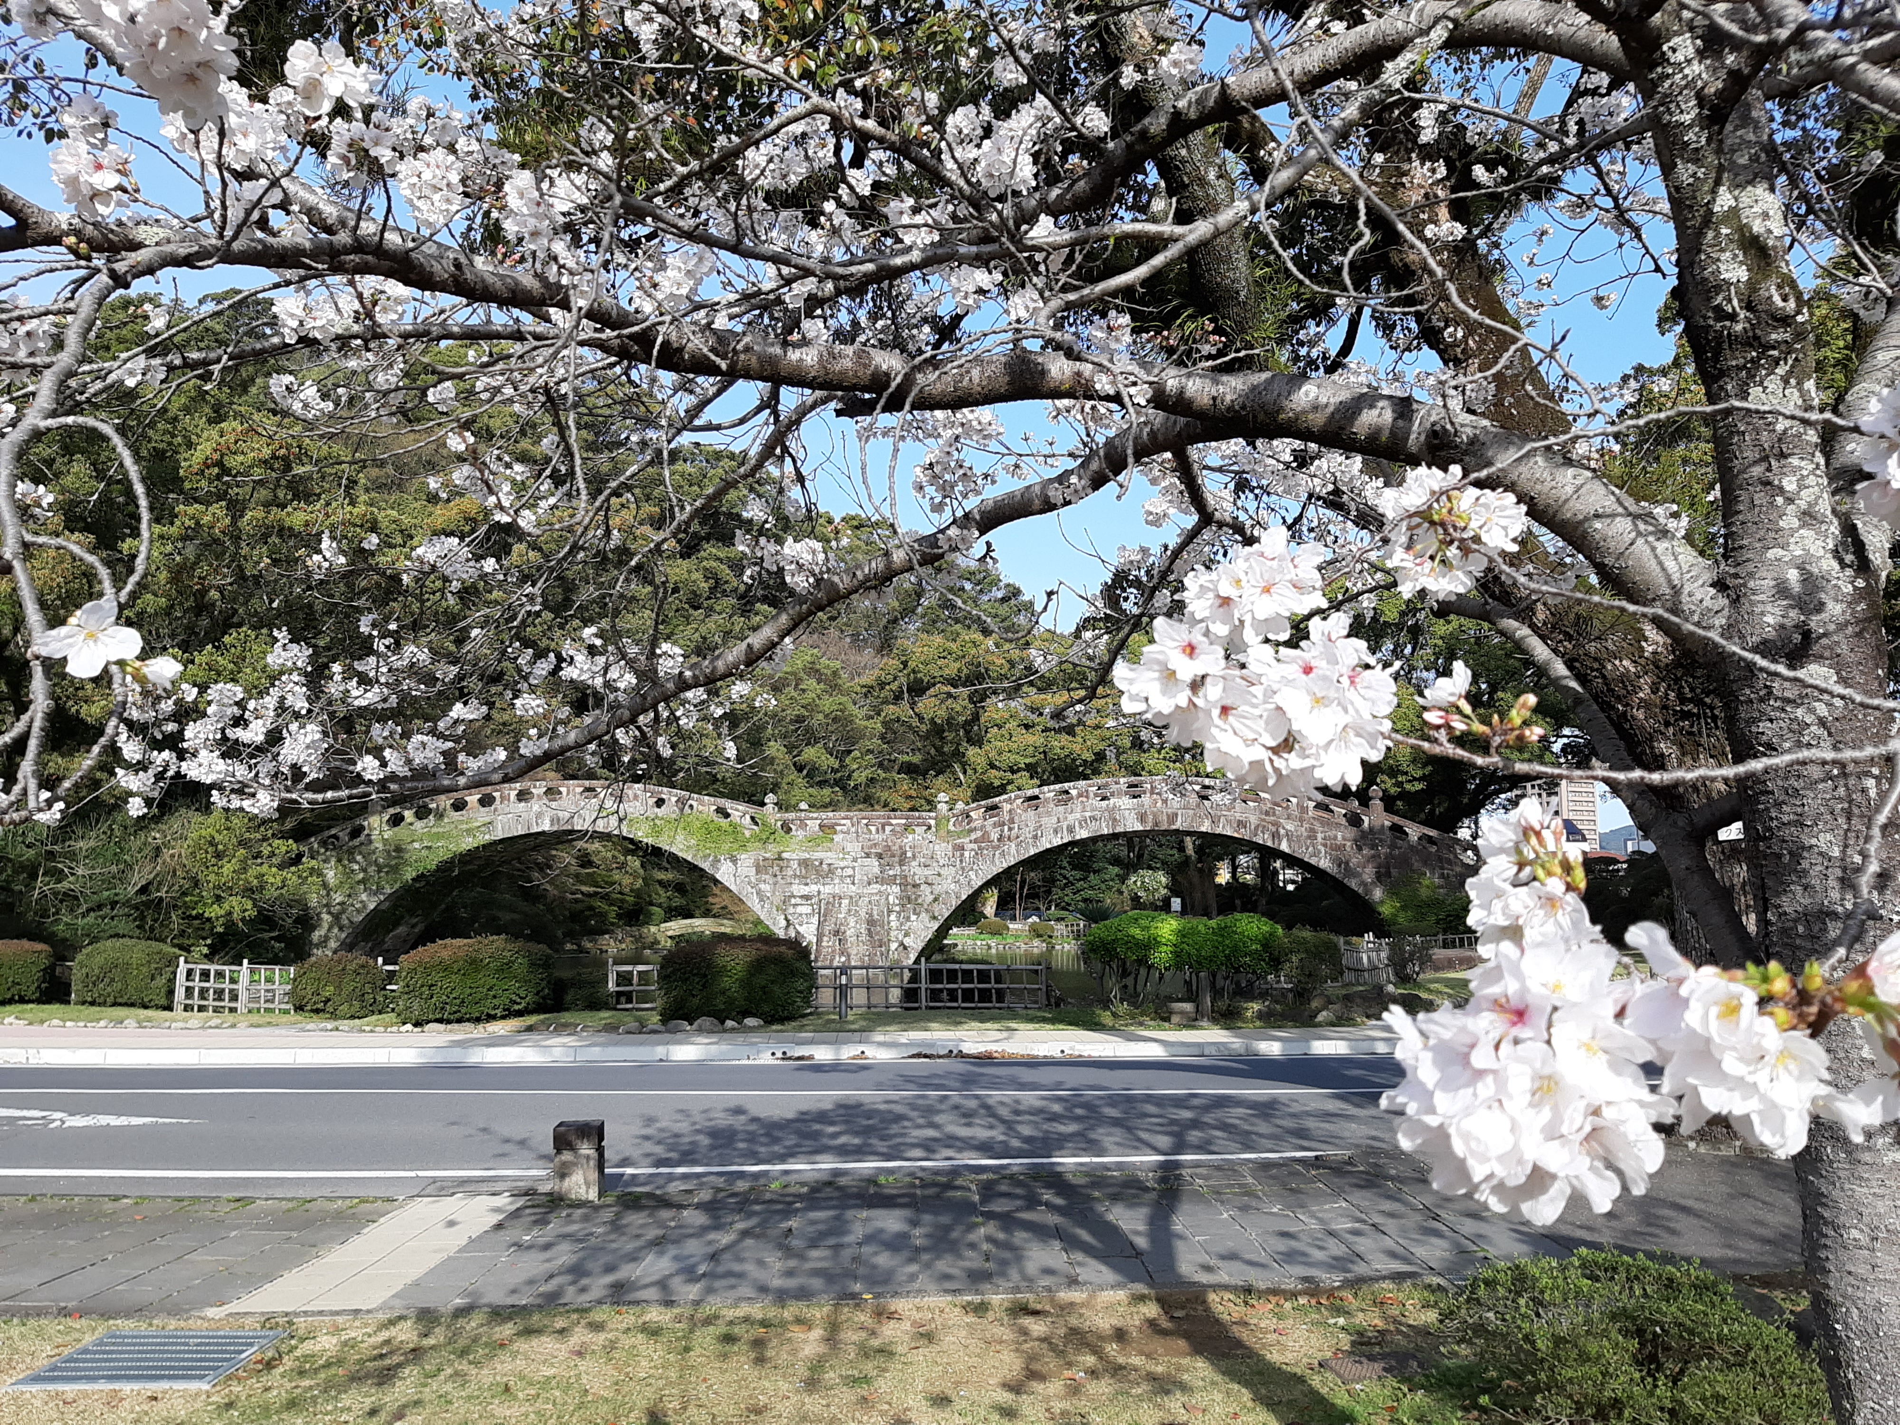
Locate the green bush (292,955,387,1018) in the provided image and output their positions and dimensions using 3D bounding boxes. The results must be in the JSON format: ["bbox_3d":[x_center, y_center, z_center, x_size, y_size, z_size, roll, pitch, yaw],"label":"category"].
[{"bbox_3d":[-8.600,3.848,20.172,1.220,0.870,1.050,0,-7,0],"label":"green bush"}]

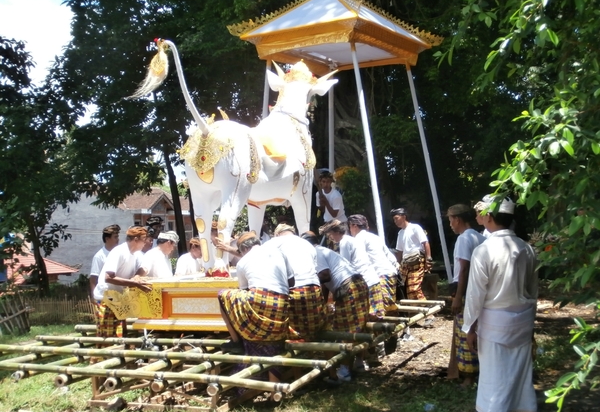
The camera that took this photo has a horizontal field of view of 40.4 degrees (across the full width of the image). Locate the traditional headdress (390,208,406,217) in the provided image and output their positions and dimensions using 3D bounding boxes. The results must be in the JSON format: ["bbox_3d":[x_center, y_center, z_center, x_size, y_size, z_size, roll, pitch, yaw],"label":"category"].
[{"bbox_3d":[1.318,0.087,10.900,0.210,0.125,0.180,-6,3,-37],"label":"traditional headdress"}]

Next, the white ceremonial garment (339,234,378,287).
[{"bbox_3d":[0.653,0.609,9.100,0.270,0.600,0.420,-32,-17,27],"label":"white ceremonial garment"}]

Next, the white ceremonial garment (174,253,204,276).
[{"bbox_3d":[-1.332,0.816,10.000,0.380,0.520,0.450,0,-2,12],"label":"white ceremonial garment"}]

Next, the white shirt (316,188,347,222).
[{"bbox_3d":[0.425,-0.007,11.000,0.430,0.500,0.290,-1,-2,23],"label":"white shirt"}]

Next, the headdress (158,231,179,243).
[{"bbox_3d":[-1.453,0.348,9.000,0.220,0.130,0.190,16,-6,-17],"label":"headdress"}]

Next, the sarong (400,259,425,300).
[{"bbox_3d":[1.574,1.033,11.300,0.400,0.620,0.360,-1,-2,45],"label":"sarong"}]

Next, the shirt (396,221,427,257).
[{"bbox_3d":[1.547,0.451,11.300,0.460,0.490,0.330,-1,-2,41],"label":"shirt"}]

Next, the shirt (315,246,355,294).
[{"bbox_3d":[0.360,0.663,8.500,0.280,0.520,0.420,-40,-20,25],"label":"shirt"}]

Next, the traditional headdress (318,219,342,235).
[{"bbox_3d":[0.337,0.238,9.000,0.250,0.130,0.190,-21,-7,16],"label":"traditional headdress"}]

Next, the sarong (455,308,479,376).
[{"bbox_3d":[1.597,1.174,7.500,0.360,0.740,0.420,-1,-2,42],"label":"sarong"}]

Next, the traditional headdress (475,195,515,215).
[{"bbox_3d":[1.382,-0.011,5.700,0.200,0.145,0.230,1,-2,-38],"label":"traditional headdress"}]

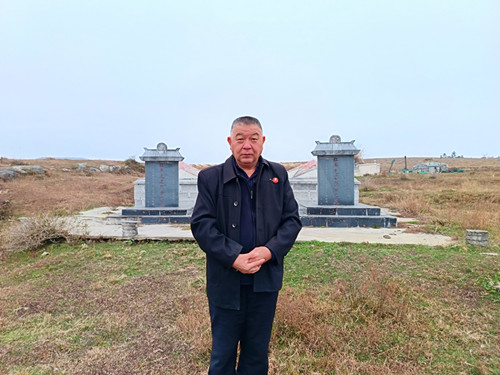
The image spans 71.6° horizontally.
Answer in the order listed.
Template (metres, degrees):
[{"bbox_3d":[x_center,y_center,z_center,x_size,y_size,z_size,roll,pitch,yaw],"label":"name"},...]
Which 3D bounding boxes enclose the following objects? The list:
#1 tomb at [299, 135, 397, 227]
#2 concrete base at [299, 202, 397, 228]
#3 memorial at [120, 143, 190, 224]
[{"bbox_3d":[2.187,-0.210,8.300,2.154,2.126,1.300,0,3,0],"label":"tomb"},{"bbox_3d":[2.187,0.662,8.344,2.154,0.381,1.300,0,3,0],"label":"concrete base"},{"bbox_3d":[-2.288,-0.163,8.978,1.951,2.019,1.150,0,3,0],"label":"memorial"}]

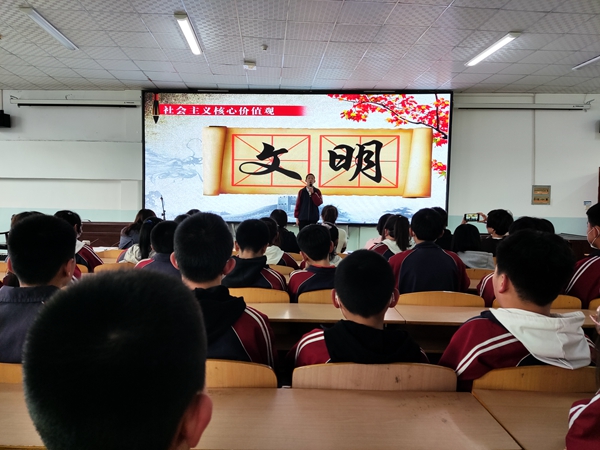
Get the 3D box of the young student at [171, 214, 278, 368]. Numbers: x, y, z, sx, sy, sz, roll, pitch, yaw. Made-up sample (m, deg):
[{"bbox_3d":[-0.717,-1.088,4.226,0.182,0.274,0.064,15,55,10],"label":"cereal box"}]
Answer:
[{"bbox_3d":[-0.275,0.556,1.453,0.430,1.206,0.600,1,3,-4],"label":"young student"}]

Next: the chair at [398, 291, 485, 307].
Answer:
[{"bbox_3d":[0.697,0.722,2.408,0.450,0.820,0.500,1,3,0],"label":"chair"}]

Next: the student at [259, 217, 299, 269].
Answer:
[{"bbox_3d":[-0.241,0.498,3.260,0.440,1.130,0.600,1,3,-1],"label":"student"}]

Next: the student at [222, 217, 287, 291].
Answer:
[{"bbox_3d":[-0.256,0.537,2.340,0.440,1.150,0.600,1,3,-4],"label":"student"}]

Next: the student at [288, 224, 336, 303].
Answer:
[{"bbox_3d":[0.145,0.552,2.520,0.440,1.131,0.680,1,3,0],"label":"student"}]

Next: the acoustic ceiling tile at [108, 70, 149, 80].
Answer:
[{"bbox_3d":[-3.047,-2.703,7.821,0.595,0.020,0.595,1,3,-4],"label":"acoustic ceiling tile"}]

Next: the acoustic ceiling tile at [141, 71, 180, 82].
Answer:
[{"bbox_3d":[-2.448,-2.695,7.863,0.595,0.020,0.595,1,3,-4],"label":"acoustic ceiling tile"}]

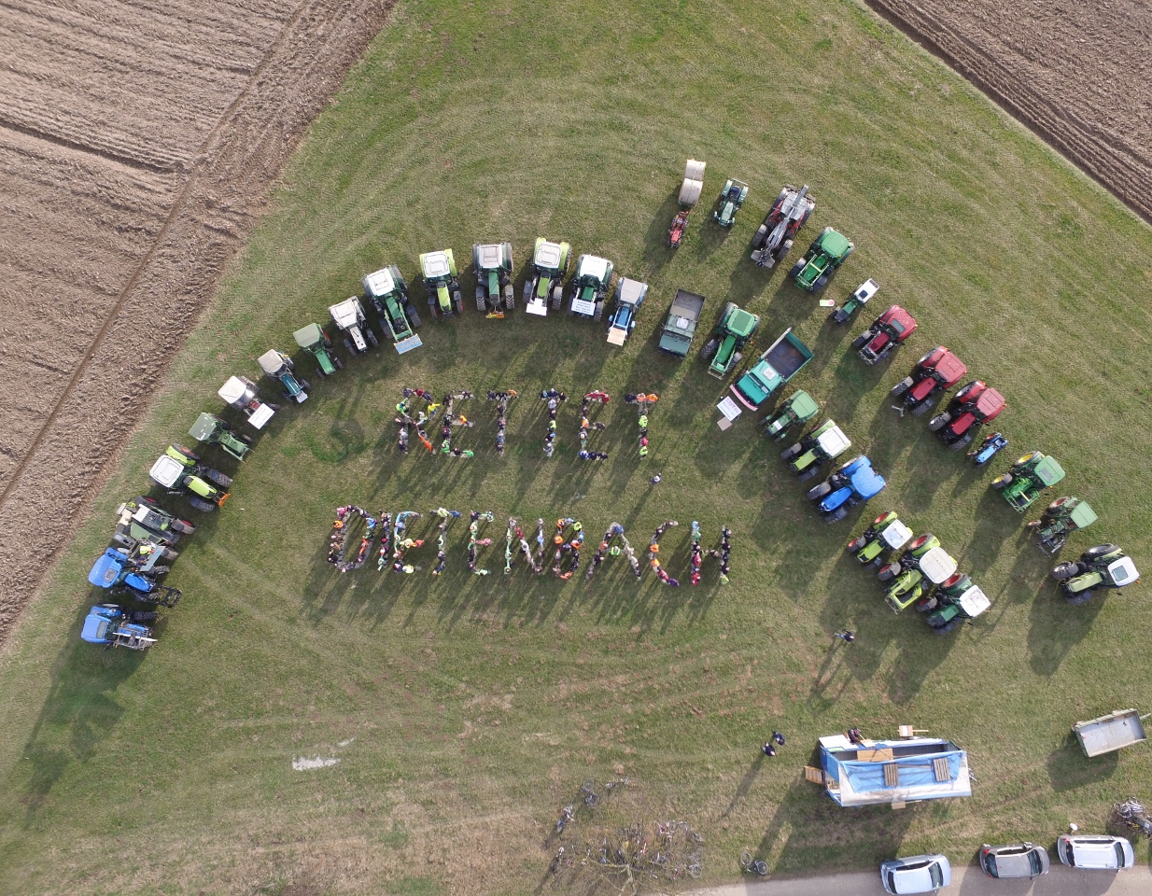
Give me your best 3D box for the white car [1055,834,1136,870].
[{"bbox_3d":[29.772,23.076,39.325,4.350,1.600,1.770,2,79,-1],"label":"white car"}]

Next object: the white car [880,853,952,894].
[{"bbox_3d":[20.900,26.149,42.229,4.330,1.500,1.740,-7,85,-2],"label":"white car"}]

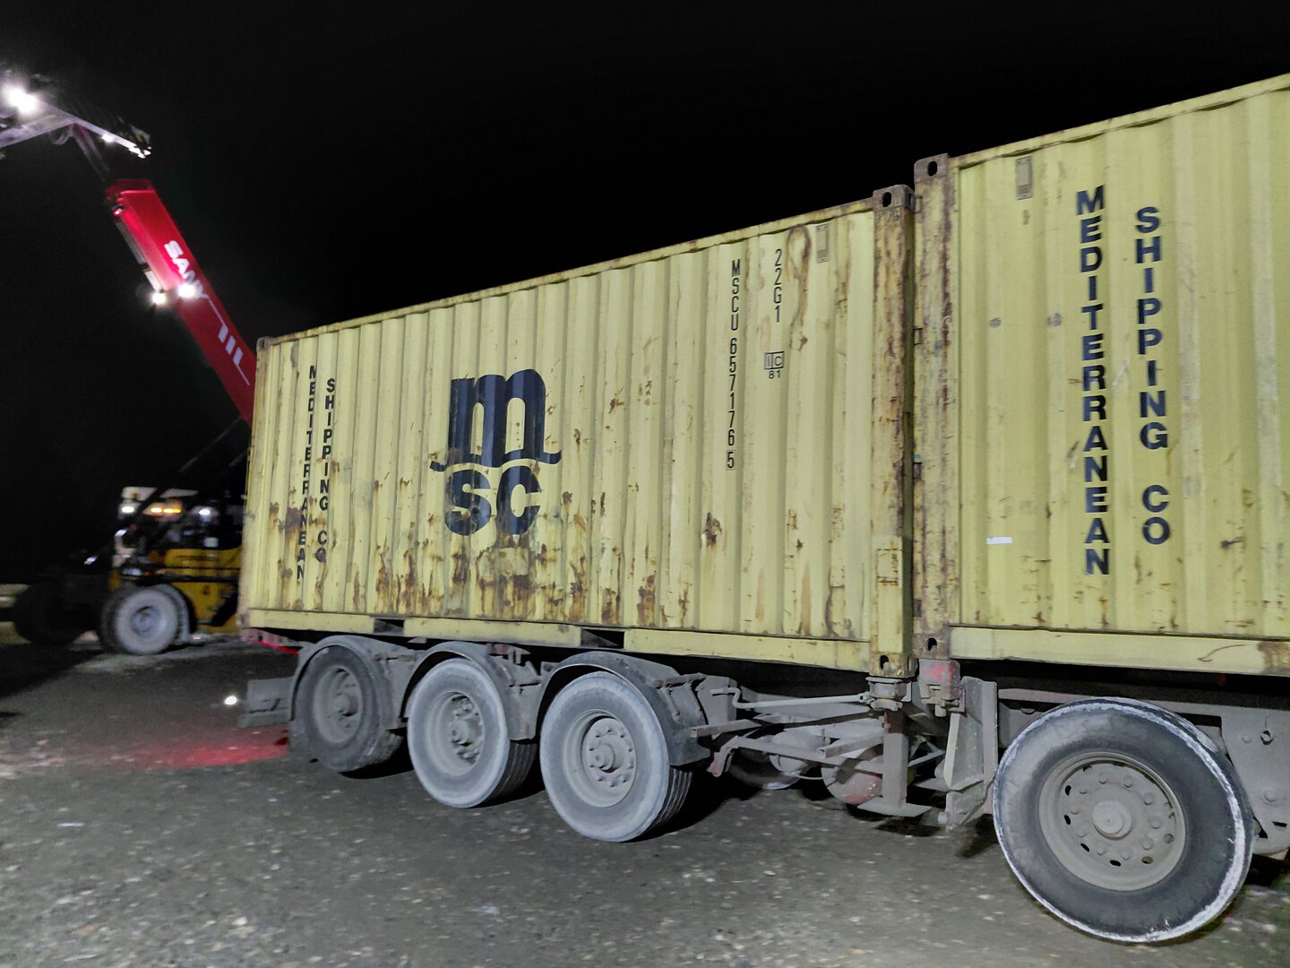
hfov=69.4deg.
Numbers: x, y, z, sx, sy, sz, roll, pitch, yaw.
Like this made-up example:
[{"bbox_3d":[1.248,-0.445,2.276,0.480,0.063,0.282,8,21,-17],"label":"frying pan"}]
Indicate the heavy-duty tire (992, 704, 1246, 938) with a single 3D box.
[{"bbox_3d":[2.134,1.494,4.221,1.025,1.025,0.320,-3,-8,36],"label":"heavy-duty tire"}]

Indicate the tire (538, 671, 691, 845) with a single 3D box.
[{"bbox_3d":[-0.195,1.705,5.896,1.050,1.050,0.350,-3,-8,36],"label":"tire"}]

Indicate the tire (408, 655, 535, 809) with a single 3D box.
[{"bbox_3d":[-1.247,1.759,6.658,1.050,1.050,0.350,-3,-8,36],"label":"tire"}]

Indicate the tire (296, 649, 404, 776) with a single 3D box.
[{"bbox_3d":[-2.341,1.743,7.461,1.050,1.050,0.350,-3,-8,36],"label":"tire"}]

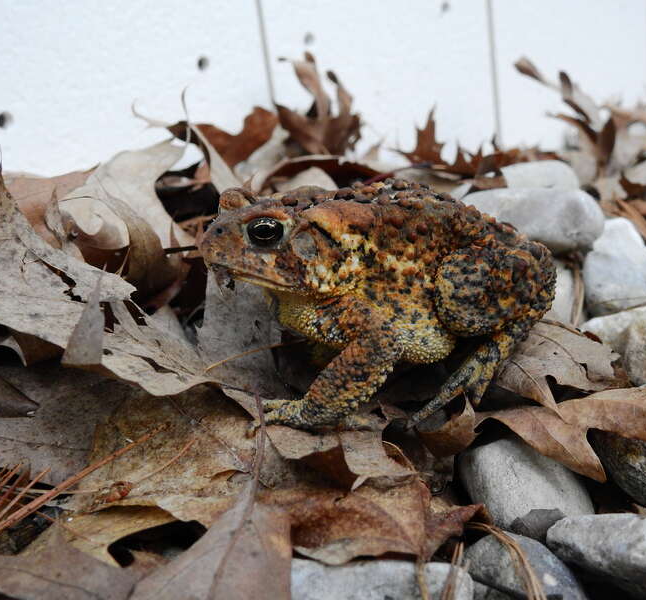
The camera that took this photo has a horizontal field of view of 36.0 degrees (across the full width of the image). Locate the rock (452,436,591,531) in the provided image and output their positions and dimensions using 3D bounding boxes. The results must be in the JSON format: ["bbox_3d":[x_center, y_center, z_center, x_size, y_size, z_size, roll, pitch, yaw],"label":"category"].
[{"bbox_3d":[0.045,0.042,0.220,0.034,0.021,0.025,11,29,41],"label":"rock"}]

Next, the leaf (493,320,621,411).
[{"bbox_3d":[0.056,0.016,0.239,0.031,0.013,0.036,-9,21,0],"label":"leaf"}]

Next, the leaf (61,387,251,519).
[{"bbox_3d":[-0.037,0.034,0.224,0.042,0.013,0.048,-9,21,0],"label":"leaf"}]

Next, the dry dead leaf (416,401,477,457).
[{"bbox_3d":[0.028,0.029,0.222,0.015,0.011,0.011,-9,21,0],"label":"dry dead leaf"}]

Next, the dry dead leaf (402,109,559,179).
[{"bbox_3d":[0.056,-0.056,0.360,0.055,0.023,0.020,-5,22,9],"label":"dry dead leaf"}]

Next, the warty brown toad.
[{"bbox_3d":[0.013,0.000,0.234,0.083,0.051,0.055,-13,22,-12],"label":"warty brown toad"}]

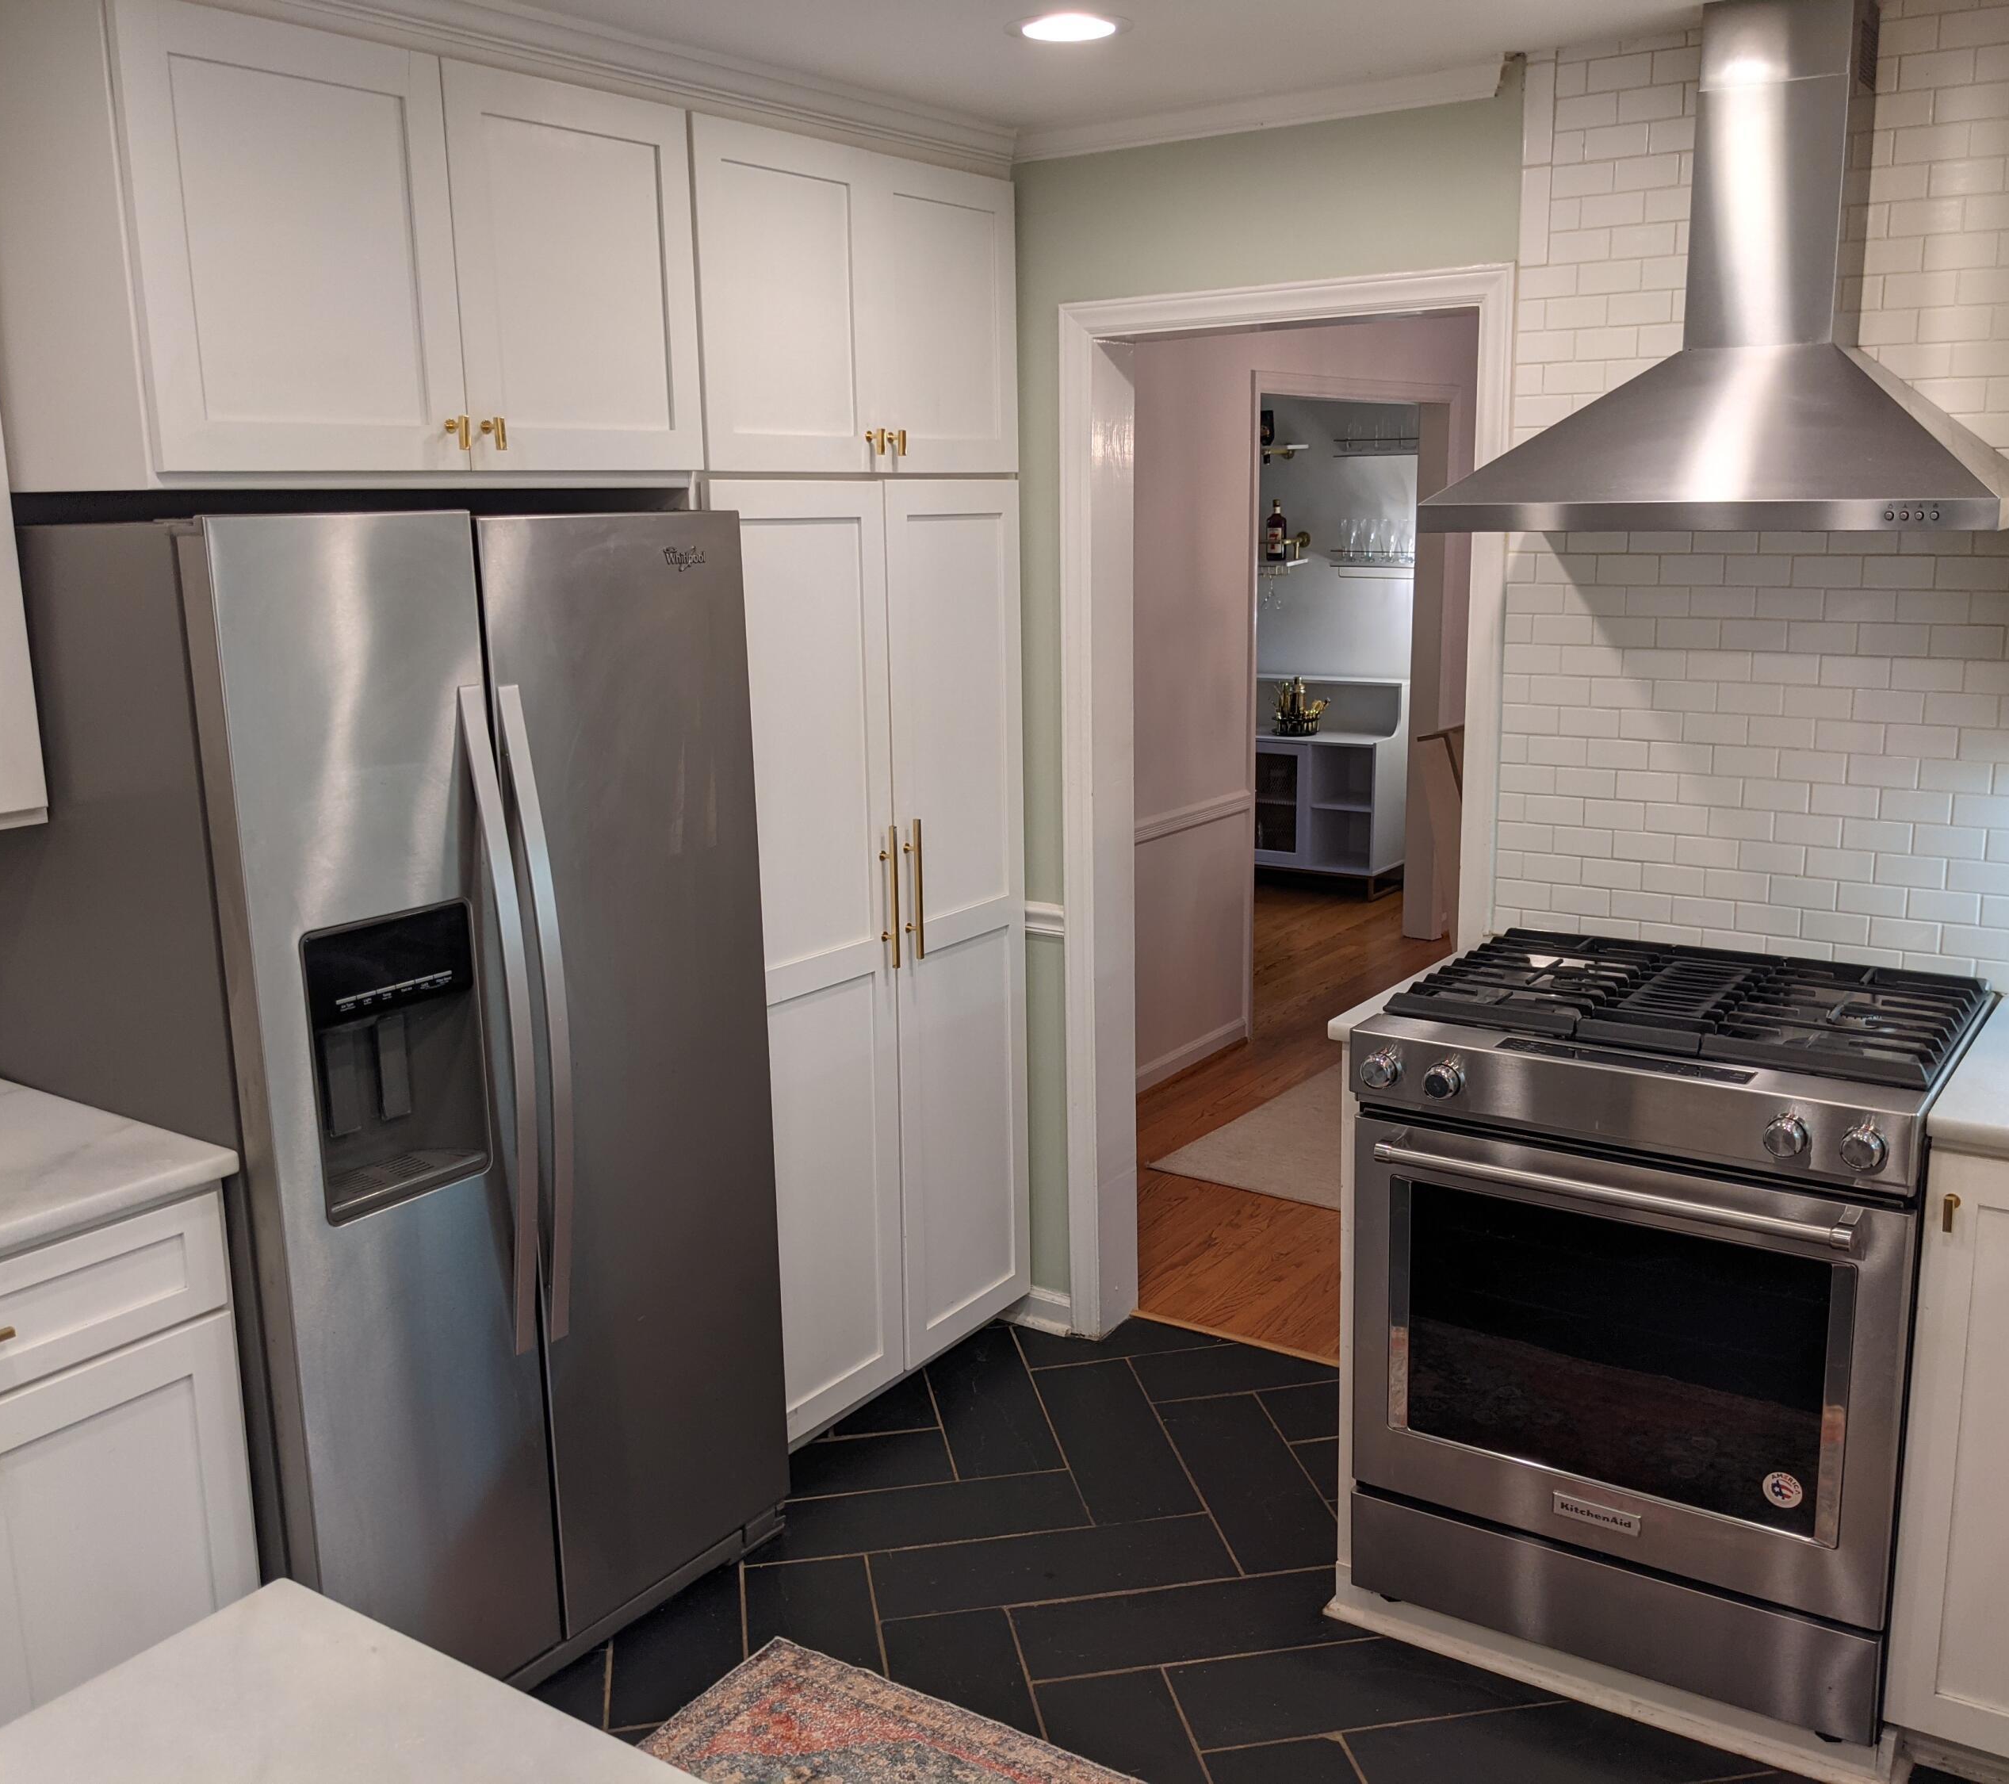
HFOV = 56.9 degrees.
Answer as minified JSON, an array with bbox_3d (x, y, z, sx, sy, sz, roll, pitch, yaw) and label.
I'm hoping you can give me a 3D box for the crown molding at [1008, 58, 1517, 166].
[{"bbox_3d":[0.400,-1.367,3.258,0.960,0.060,0.050,7,14,34],"label":"crown molding"}]

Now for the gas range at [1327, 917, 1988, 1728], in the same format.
[{"bbox_3d":[1.006,0.624,2.848,0.759,0.960,0.720,7,14,34],"label":"gas range"}]

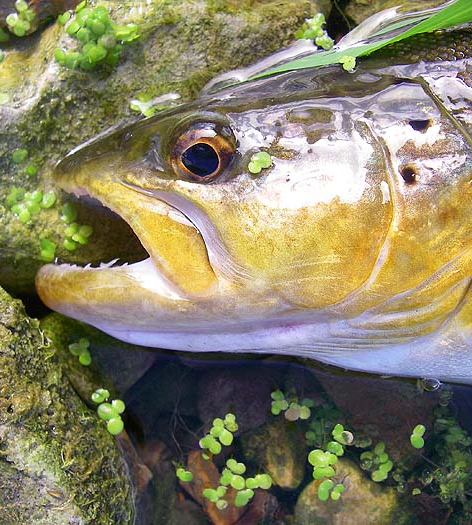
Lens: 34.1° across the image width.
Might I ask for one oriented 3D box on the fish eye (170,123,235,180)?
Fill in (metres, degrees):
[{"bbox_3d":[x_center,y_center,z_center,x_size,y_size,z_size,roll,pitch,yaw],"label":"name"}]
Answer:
[{"bbox_3d":[-0.010,-0.032,0.225,0.018,0.012,0.017,3,92,7],"label":"fish eye"}]

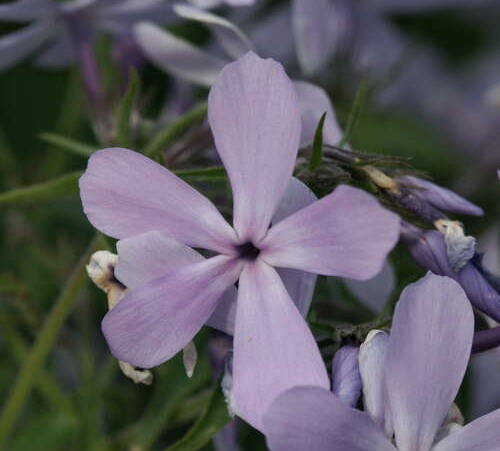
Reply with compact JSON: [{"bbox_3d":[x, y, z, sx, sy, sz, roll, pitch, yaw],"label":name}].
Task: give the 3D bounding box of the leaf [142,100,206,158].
[{"bbox_3d":[-0.007,-0.010,0.377,0.009,0.001,0.001,-41,0,0],"label":"leaf"}]

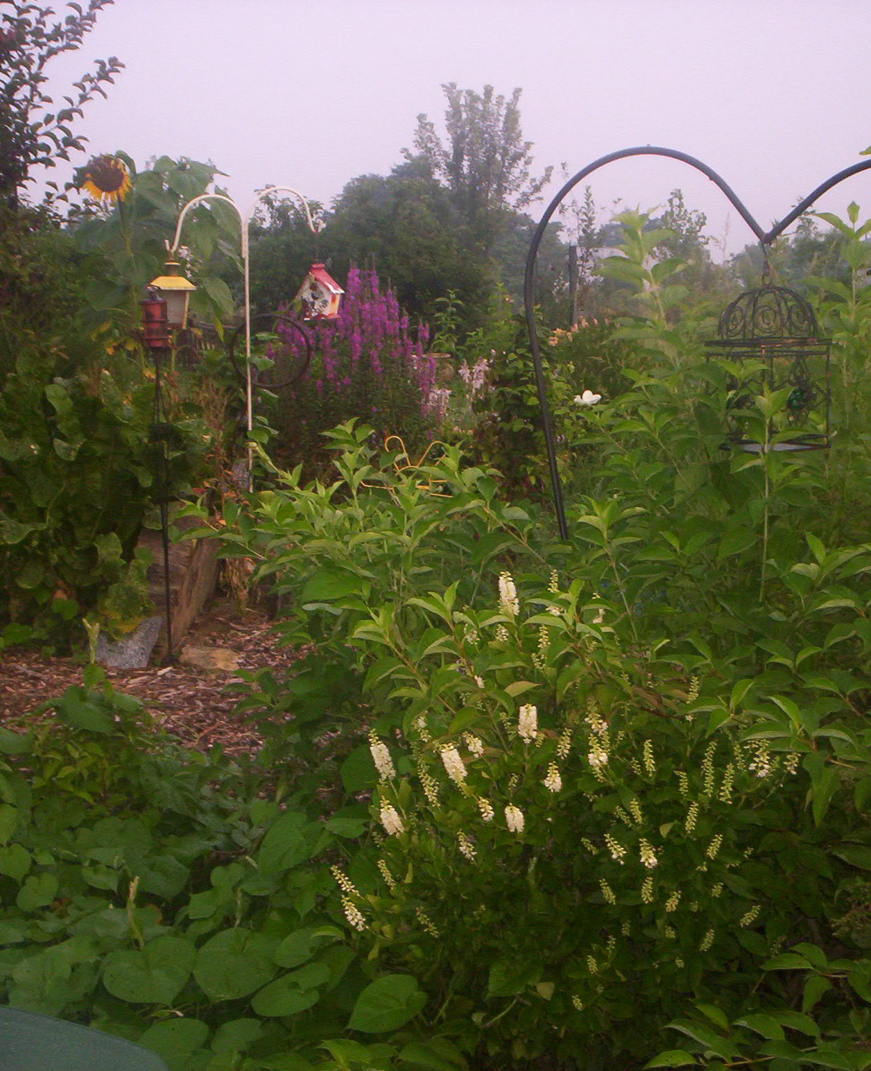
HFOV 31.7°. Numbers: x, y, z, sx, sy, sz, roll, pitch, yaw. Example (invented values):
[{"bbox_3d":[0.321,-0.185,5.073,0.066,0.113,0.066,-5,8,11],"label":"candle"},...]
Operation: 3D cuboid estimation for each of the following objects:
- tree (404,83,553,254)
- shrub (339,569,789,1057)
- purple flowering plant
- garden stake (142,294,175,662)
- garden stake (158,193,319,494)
[{"bbox_3d":[0.733,-4.979,25.539,2.550,5.000,2.500,-1,9,2],"label":"tree"},{"bbox_3d":[0.266,0.606,3.082,0.880,0.940,0.820,0,9,5],"label":"shrub"},{"bbox_3d":[-0.435,-0.553,8.213,0.970,1.670,0.900,-1,9,-3],"label":"purple flowering plant"},{"bbox_3d":[-1.150,-0.214,6.442,0.120,1.570,0.120,-2,9,-10],"label":"garden stake"},{"bbox_3d":[-0.866,-0.533,6.899,0.720,2.050,0.080,-2,9,-7],"label":"garden stake"}]

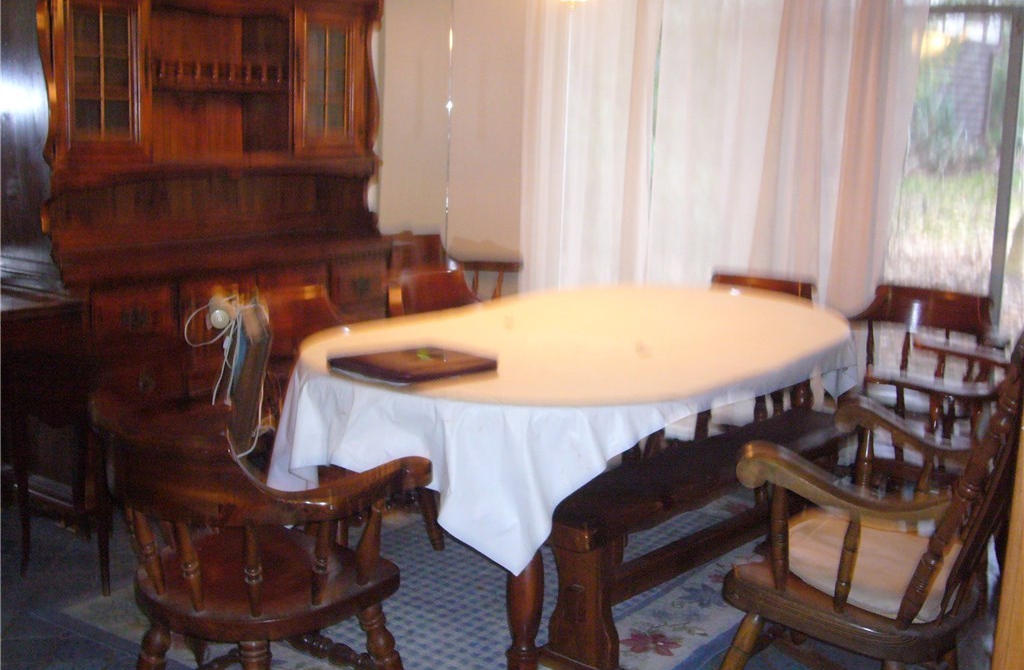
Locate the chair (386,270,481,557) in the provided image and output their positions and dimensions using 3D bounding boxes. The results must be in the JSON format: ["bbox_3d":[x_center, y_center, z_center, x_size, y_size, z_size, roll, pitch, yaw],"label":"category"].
[{"bbox_3d":[-0.184,0.216,4.214,0.559,0.791,0.655,10,14,39],"label":"chair"}]

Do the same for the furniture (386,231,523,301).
[{"bbox_3d":[-0.299,-0.009,5.412,0.559,0.791,0.655,10,14,39],"label":"furniture"}]

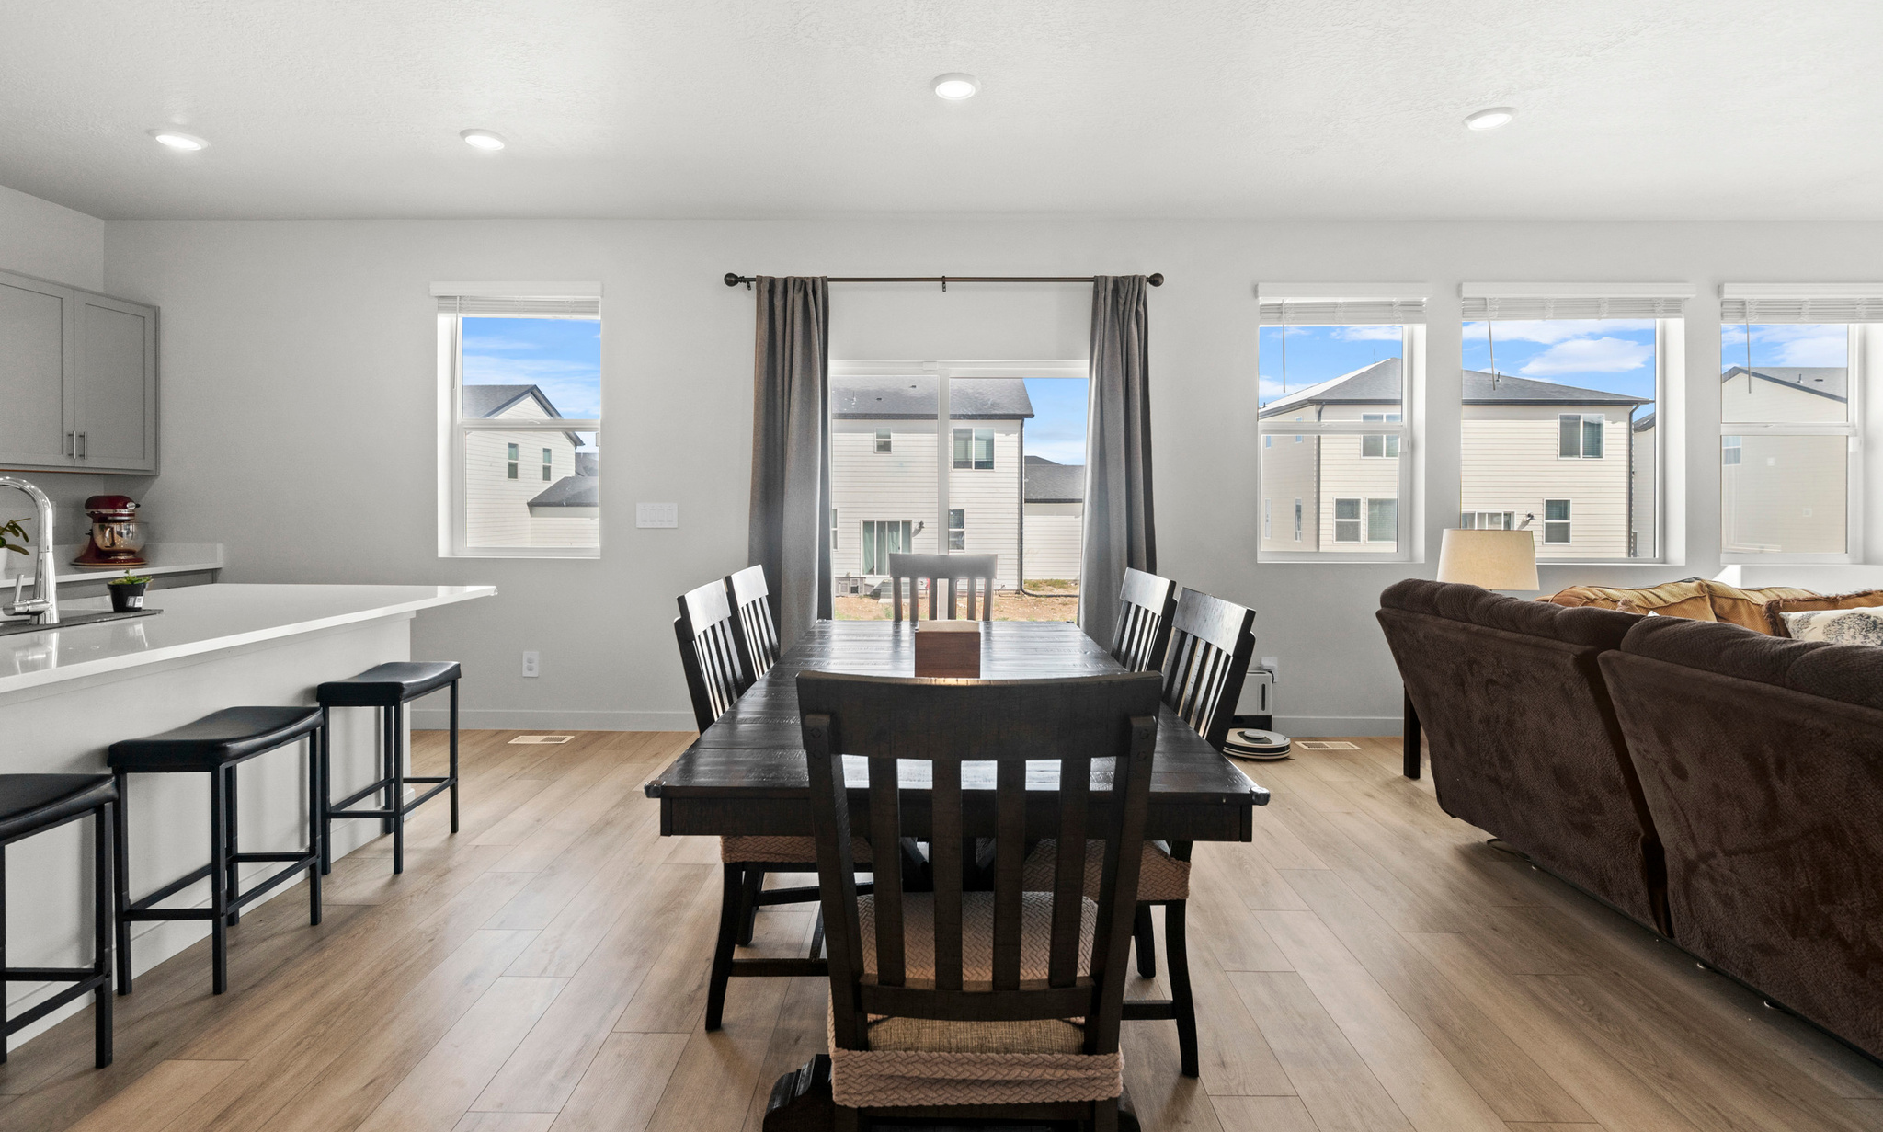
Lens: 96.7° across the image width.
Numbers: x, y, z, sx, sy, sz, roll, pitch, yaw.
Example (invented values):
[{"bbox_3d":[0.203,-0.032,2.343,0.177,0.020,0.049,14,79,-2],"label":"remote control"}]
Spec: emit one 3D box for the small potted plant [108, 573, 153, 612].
[{"bbox_3d":[-2.446,0.080,2.520,0.097,0.118,0.097,0,4,0],"label":"small potted plant"}]

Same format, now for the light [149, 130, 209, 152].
[{"bbox_3d":[-3.208,-1.788,3.522,0.184,0.024,0.184,0,4,0],"label":"light"}]

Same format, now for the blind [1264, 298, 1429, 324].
[{"bbox_3d":[2.145,-1.365,4.495,0.890,0.150,0.075,0,2,0],"label":"blind"}]

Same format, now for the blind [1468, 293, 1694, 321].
[{"bbox_3d":[3.395,-1.395,4.490,1.215,0.160,0.075,0,2,0],"label":"blind"}]

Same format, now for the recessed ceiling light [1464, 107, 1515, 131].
[{"bbox_3d":[2.182,-1.774,3.335,0.184,0.024,0.184,0,4,0],"label":"recessed ceiling light"}]

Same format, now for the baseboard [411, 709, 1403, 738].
[{"bbox_3d":[-0.185,0.845,4.470,5.400,0.115,0.020,0,2,0],"label":"baseboard"}]

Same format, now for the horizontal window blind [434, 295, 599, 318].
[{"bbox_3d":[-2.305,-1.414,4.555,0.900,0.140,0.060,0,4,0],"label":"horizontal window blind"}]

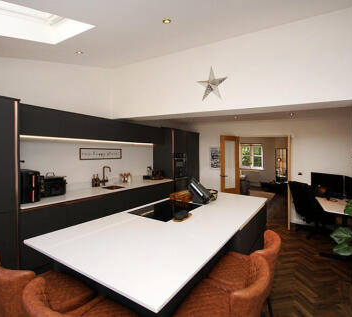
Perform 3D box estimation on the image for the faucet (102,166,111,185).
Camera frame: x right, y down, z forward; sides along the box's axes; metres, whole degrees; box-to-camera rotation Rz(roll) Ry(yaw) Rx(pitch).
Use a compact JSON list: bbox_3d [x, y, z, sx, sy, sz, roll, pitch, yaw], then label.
[{"bbox_3d":[-1.387,0.348,3.970,0.230,0.370,0.120,0,1,35],"label":"faucet"}]

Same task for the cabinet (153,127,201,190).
[{"bbox_3d":[0.064,0.360,5.575,0.630,2.190,1.250,0,1,35],"label":"cabinet"}]

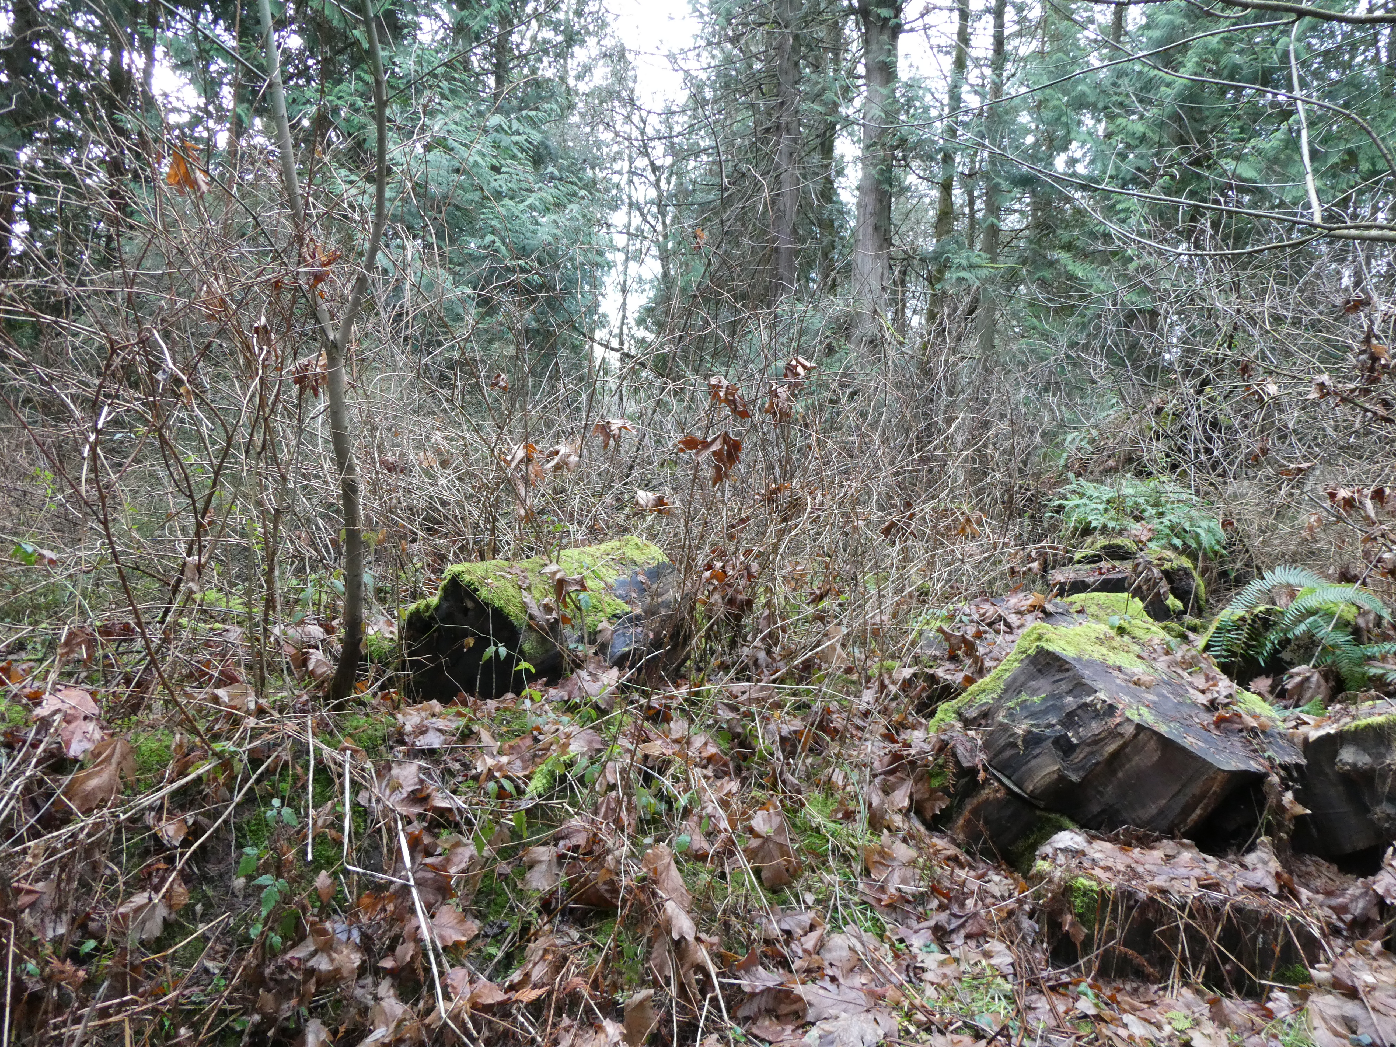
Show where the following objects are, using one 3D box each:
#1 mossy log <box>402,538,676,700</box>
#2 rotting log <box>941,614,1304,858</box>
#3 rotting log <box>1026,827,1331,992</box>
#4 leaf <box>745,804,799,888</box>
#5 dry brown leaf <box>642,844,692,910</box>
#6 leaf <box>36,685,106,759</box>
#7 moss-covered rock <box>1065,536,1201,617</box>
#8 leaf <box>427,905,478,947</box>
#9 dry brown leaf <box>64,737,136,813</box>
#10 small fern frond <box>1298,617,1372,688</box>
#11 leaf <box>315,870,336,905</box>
[{"bbox_3d":[-0.710,0.409,4.300,0.580,0.540,0.980,4,6,41],"label":"mossy log"},{"bbox_3d":[1.451,0.707,3.420,1.060,0.620,0.680,2,5,18],"label":"rotting log"},{"bbox_3d":[1.374,1.095,2.780,0.770,0.280,0.400,1,5,13],"label":"rotting log"},{"bbox_3d":[0.217,0.949,2.850,0.150,0.250,0.070,0,-30,0],"label":"leaf"},{"bbox_3d":[-0.085,0.969,2.650,0.130,0.175,0.070,0,-25,0],"label":"dry brown leaf"},{"bbox_3d":[-1.932,0.611,2.980,0.200,0.220,0.070,-3,-39,-30],"label":"leaf"},{"bbox_3d":[2.053,0.259,4.550,0.600,0.320,0.420,2,5,23],"label":"moss-covered rock"},{"bbox_3d":[-0.621,1.020,2.450,0.130,0.110,0.050,-1,-40,-11],"label":"leaf"},{"bbox_3d":[-1.700,0.714,2.750,0.190,0.200,0.080,-3,-29,-30],"label":"dry brown leaf"},{"bbox_3d":[2.463,0.503,3.750,0.250,0.260,0.160,3,6,30],"label":"small fern frond"},{"bbox_3d":[-0.961,0.938,2.500,0.050,0.090,0.035,-2,-5,-19],"label":"leaf"}]

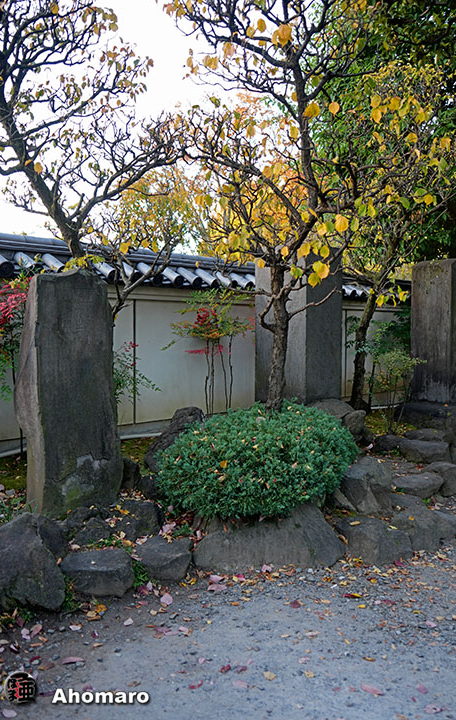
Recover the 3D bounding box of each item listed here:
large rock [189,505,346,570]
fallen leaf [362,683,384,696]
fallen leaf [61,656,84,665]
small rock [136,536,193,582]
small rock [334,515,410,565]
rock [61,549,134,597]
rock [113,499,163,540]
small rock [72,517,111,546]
[{"bbox_3d":[0.259,1.114,4.129,0.964,0.360,0.500,0,1,2],"label":"large rock"},{"bbox_3d":[0.580,1.324,2.568,0.100,0.020,0.045,1,2,35],"label":"fallen leaf"},{"bbox_3d":[-0.656,1.267,2.700,0.103,0.022,0.050,0,3,-6],"label":"fallen leaf"},{"bbox_3d":[-0.382,1.200,3.877,0.333,0.200,0.320,0,1,-3],"label":"small rock"},{"bbox_3d":[0.916,1.097,4.000,0.450,0.240,0.350,0,3,-9],"label":"small rock"},{"bbox_3d":[-0.745,1.206,3.659,0.404,0.200,0.300,0,1,-7],"label":"rock"},{"bbox_3d":[-0.603,1.070,4.292,0.330,0.200,0.330,0,1,-5],"label":"rock"},{"bbox_3d":[-0.887,1.122,4.187,0.244,0.140,0.240,0,1,-7],"label":"small rock"}]

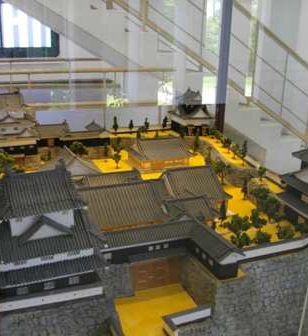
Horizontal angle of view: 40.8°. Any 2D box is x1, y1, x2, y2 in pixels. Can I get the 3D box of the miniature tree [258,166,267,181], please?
[{"bbox_3d":[0.437,0.022,1.672,0.036,0.059,0.036,-5,16,-23],"label":"miniature tree"}]

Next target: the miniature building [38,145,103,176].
[{"bbox_3d":[-0.346,0.005,1.699,0.230,0.145,0.270,-5,16,-23],"label":"miniature building"}]

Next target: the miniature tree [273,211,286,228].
[{"bbox_3d":[0.404,0.166,1.333,0.039,0.054,0.037,2,14,0],"label":"miniature tree"}]

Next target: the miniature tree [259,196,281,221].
[{"bbox_3d":[0.387,0.138,1.377,0.075,0.087,0.071,2,14,0],"label":"miniature tree"}]

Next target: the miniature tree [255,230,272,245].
[{"bbox_3d":[0.321,0.202,1.213,0.048,0.037,0.046,2,14,0],"label":"miniature tree"}]

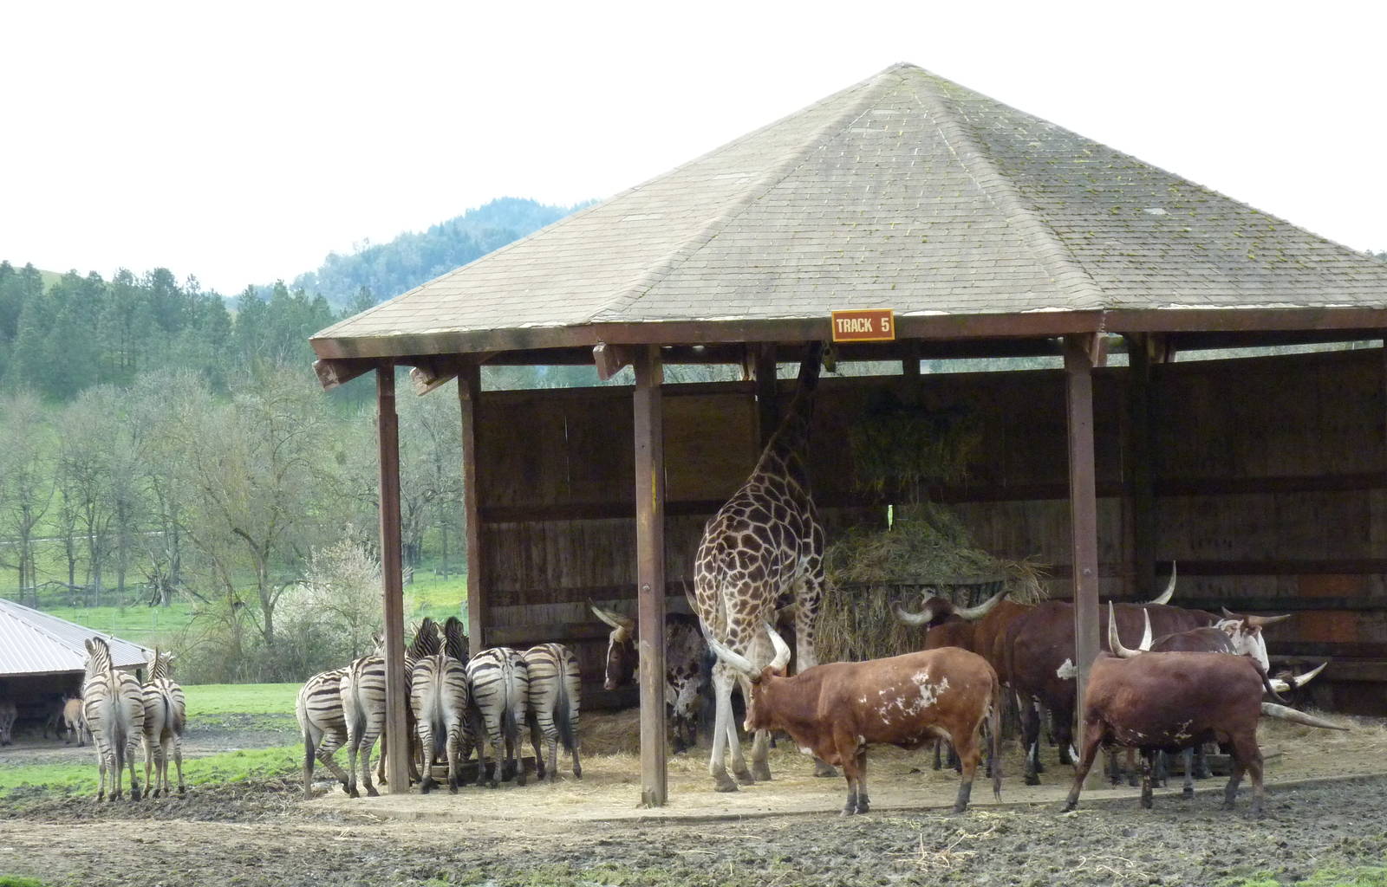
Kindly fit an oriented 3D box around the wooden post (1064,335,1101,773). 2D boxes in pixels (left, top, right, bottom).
[{"bbox_3d":[3.250,1.021,36.929,0.200,3.800,0.200,-1,-1,-12],"label":"wooden post"}]

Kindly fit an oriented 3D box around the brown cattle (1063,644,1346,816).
[{"bbox_3d":[3.687,2.083,33.305,1.850,1.300,0.650,-2,0,13],"label":"brown cattle"}]

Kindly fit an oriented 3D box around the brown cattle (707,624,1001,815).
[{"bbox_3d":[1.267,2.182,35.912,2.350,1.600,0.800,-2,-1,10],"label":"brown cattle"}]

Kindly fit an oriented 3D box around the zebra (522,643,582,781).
[{"bbox_3d":[-1.366,2.277,38.500,0.500,1.170,1.900,-1,0,-15],"label":"zebra"}]

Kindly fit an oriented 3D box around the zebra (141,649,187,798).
[{"bbox_3d":[-4.774,2.477,40.052,0.430,1.290,1.750,-1,0,-6],"label":"zebra"}]

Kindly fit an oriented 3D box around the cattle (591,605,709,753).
[{"bbox_3d":[-0.047,2.325,43.511,2.000,1.420,0.750,-1,-1,-30],"label":"cattle"}]

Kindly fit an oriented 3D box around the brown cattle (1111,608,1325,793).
[{"bbox_3d":[4.004,1.966,34.505,1.950,1.350,0.750,-2,0,5],"label":"brown cattle"}]

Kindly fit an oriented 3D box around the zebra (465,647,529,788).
[{"bbox_3d":[-1.838,2.474,40.710,0.500,1.300,2.000,-2,-1,-8],"label":"zebra"}]

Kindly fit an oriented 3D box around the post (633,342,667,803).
[{"bbox_3d":[-0.355,1.105,37.329,0.200,3.850,0.200,-2,-1,12],"label":"post"}]

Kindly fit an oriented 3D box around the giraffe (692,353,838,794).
[{"bbox_3d":[0.642,0.889,39.833,0.800,4.300,2.200,-2,-1,19],"label":"giraffe"}]

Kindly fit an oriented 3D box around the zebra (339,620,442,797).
[{"bbox_3d":[-2.518,2.196,37.449,0.480,1.420,1.800,-2,0,19],"label":"zebra"}]

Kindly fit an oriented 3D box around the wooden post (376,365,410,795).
[{"bbox_3d":[-2.478,1.095,36.764,0.150,3.600,0.150,-1,0,-15],"label":"wooden post"}]

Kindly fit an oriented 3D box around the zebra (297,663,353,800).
[{"bbox_3d":[-2.682,2.362,37.955,0.480,1.200,1.850,-2,-1,36],"label":"zebra"}]

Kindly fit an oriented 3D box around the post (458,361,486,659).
[{"bbox_3d":[-2.173,1.218,44.030,0.190,3.930,0.190,-1,-1,-12],"label":"post"}]

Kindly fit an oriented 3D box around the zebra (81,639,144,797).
[{"bbox_3d":[-5.606,2.623,42.812,0.550,1.520,2.000,-1,-1,-12],"label":"zebra"}]

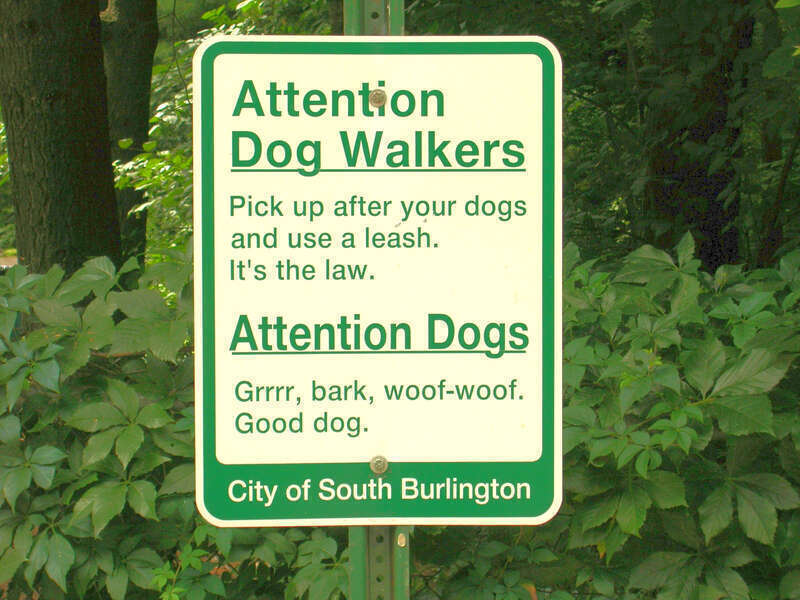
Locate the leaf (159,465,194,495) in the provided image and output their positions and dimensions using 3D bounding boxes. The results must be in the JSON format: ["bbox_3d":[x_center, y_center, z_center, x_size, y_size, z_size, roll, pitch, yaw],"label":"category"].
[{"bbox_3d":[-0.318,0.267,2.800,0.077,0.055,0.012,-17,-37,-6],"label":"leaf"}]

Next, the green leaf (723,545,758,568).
[{"bbox_3d":[0.521,0.393,2.900,0.054,0.036,0.030,0,2,10],"label":"green leaf"}]

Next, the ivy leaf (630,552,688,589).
[{"bbox_3d":[0.377,0.394,2.750,0.107,0.054,0.012,-26,-37,-9],"label":"ivy leaf"}]

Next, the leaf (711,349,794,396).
[{"bbox_3d":[0.529,0.109,2.850,0.121,0.071,0.040,0,2,11],"label":"leaf"}]

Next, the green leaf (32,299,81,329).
[{"bbox_3d":[-0.535,0.021,2.950,0.073,0.046,0.035,-1,2,-10],"label":"green leaf"}]

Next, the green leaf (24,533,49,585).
[{"bbox_3d":[-0.534,0.383,2.800,0.027,0.088,0.010,7,-22,19],"label":"green leaf"}]

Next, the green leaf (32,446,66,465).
[{"bbox_3d":[-0.525,0.232,2.830,0.054,0.010,0.036,-10,48,-18],"label":"green leaf"}]

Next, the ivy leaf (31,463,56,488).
[{"bbox_3d":[-0.532,0.262,2.830,0.036,0.046,0.010,-32,-22,-22],"label":"ivy leaf"}]

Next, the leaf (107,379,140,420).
[{"bbox_3d":[-0.426,0.153,2.920,0.051,0.063,0.030,-1,2,-8],"label":"leaf"}]

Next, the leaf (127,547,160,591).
[{"bbox_3d":[-0.382,0.400,2.820,0.066,0.062,0.014,29,-31,7],"label":"leaf"}]

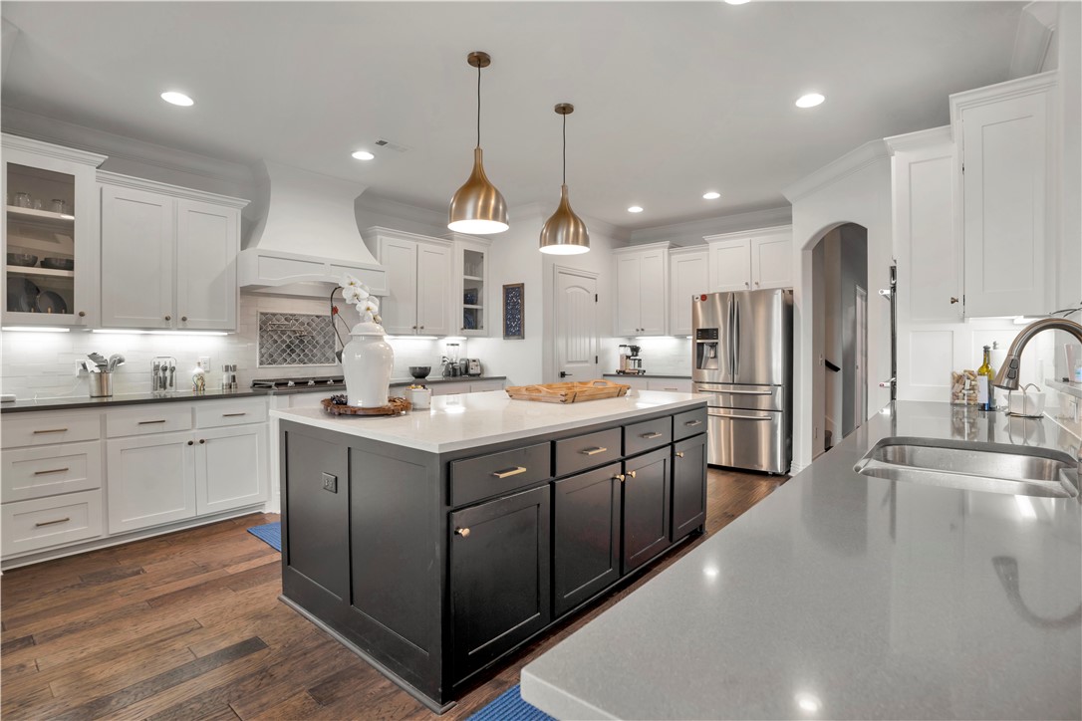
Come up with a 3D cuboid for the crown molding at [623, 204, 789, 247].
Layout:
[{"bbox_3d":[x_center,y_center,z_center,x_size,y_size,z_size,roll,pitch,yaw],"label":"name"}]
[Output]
[{"bbox_3d":[1.955,-1.581,5.732,2.080,0.150,0.120,1,2,38],"label":"crown molding"}]

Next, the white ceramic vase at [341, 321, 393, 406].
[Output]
[{"bbox_3d":[-0.870,0.021,2.423,0.244,0.420,0.244,1,1,41],"label":"white ceramic vase"}]

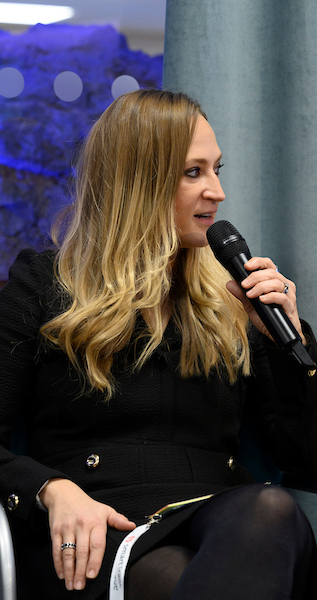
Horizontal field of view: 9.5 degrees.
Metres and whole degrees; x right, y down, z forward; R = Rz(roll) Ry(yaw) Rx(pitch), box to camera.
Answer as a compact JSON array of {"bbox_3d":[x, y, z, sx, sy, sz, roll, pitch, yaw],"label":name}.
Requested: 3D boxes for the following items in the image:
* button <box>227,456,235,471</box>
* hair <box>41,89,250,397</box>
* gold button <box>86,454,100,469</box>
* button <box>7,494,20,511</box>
[{"bbox_3d":[0.108,0.243,2.840,0.009,0.021,0.021,-6,-1,33],"label":"button"},{"bbox_3d":[-0.019,-0.086,2.870,0.280,0.460,0.300,1,3,33],"label":"hair"},{"bbox_3d":[-0.095,0.234,2.770,0.021,0.021,0.009,1,-6,13],"label":"gold button"},{"bbox_3d":[-0.202,0.282,2.670,0.022,0.022,0.009,2,-5,37],"label":"button"}]

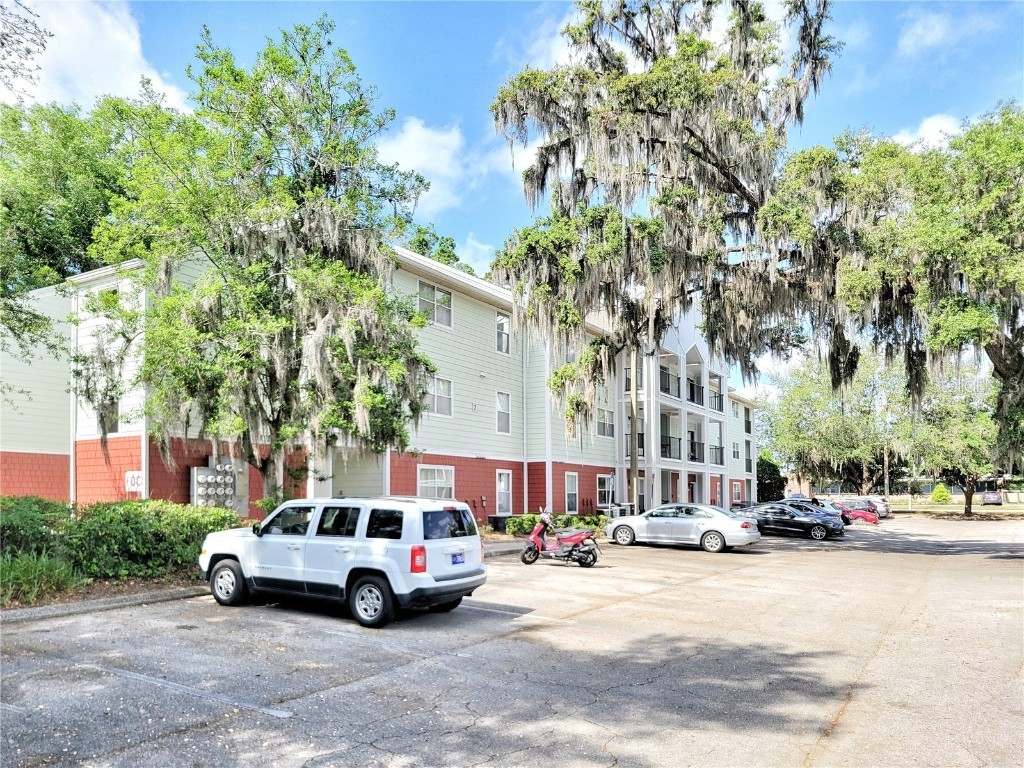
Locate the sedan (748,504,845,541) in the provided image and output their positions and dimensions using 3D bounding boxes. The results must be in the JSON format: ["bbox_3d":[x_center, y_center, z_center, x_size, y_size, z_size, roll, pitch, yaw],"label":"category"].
[{"bbox_3d":[10.461,5.356,30.188,4.750,1.400,1.900,-3,-8,27],"label":"sedan"}]

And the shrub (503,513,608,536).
[{"bbox_3d":[1.586,5.016,27.350,3.800,0.800,1.200,2,-7,-11],"label":"shrub"}]

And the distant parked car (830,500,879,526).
[{"bbox_3d":[19.090,7.662,45.589,4.400,1.430,1.780,-3,-8,28],"label":"distant parked car"}]

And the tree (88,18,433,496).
[{"bbox_3d":[-5.127,-1.860,16.919,7.000,11.500,6.500,3,-8,-18],"label":"tree"}]

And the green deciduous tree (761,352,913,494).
[{"bbox_3d":[30.245,4.279,71.863,13.600,13.800,12.500,-2,-8,23],"label":"green deciduous tree"}]

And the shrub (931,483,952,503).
[{"bbox_3d":[42.457,10.718,76.125,2.100,2.000,2.100,-3,-8,29],"label":"shrub"}]

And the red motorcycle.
[{"bbox_3d":[1.187,3.722,18.378,1.920,1.250,0.720,-3,-8,27],"label":"red motorcycle"}]

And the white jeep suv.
[{"bbox_3d":[-2.588,2.487,11.484,4.410,1.660,1.800,-3,-8,29],"label":"white jeep suv"}]

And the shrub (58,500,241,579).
[{"bbox_3d":[-6.839,3.012,14.978,1.400,1.250,3.400,-3,-8,28],"label":"shrub"}]

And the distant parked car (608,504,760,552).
[{"bbox_3d":[5.211,4.476,24.493,4.870,1.480,1.830,-3,-8,28],"label":"distant parked car"}]

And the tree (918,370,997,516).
[{"bbox_3d":[33.319,4.562,57.663,6.000,10.600,6.000,-3,-8,30],"label":"tree"}]

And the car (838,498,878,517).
[{"bbox_3d":[21.529,8.307,51.094,4.500,1.500,1.800,-3,-8,28],"label":"car"}]

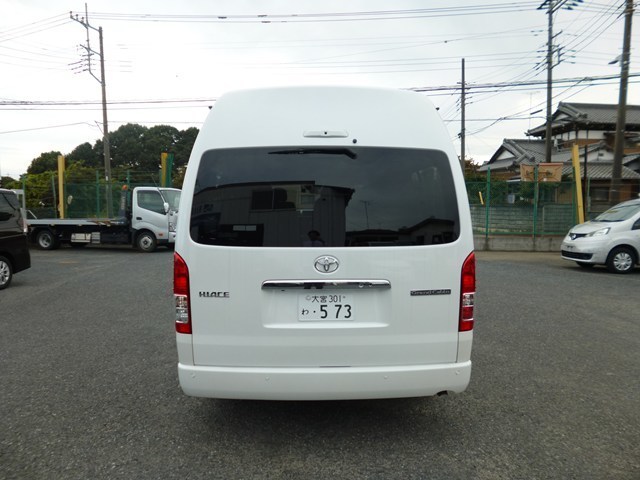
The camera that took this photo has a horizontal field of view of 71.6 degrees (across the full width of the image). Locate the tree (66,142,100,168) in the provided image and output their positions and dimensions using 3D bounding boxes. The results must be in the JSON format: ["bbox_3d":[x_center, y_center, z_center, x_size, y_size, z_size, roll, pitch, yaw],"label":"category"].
[{"bbox_3d":[-23.635,-5.819,44.691,4.199,7.896,4.199,0,4,0],"label":"tree"}]

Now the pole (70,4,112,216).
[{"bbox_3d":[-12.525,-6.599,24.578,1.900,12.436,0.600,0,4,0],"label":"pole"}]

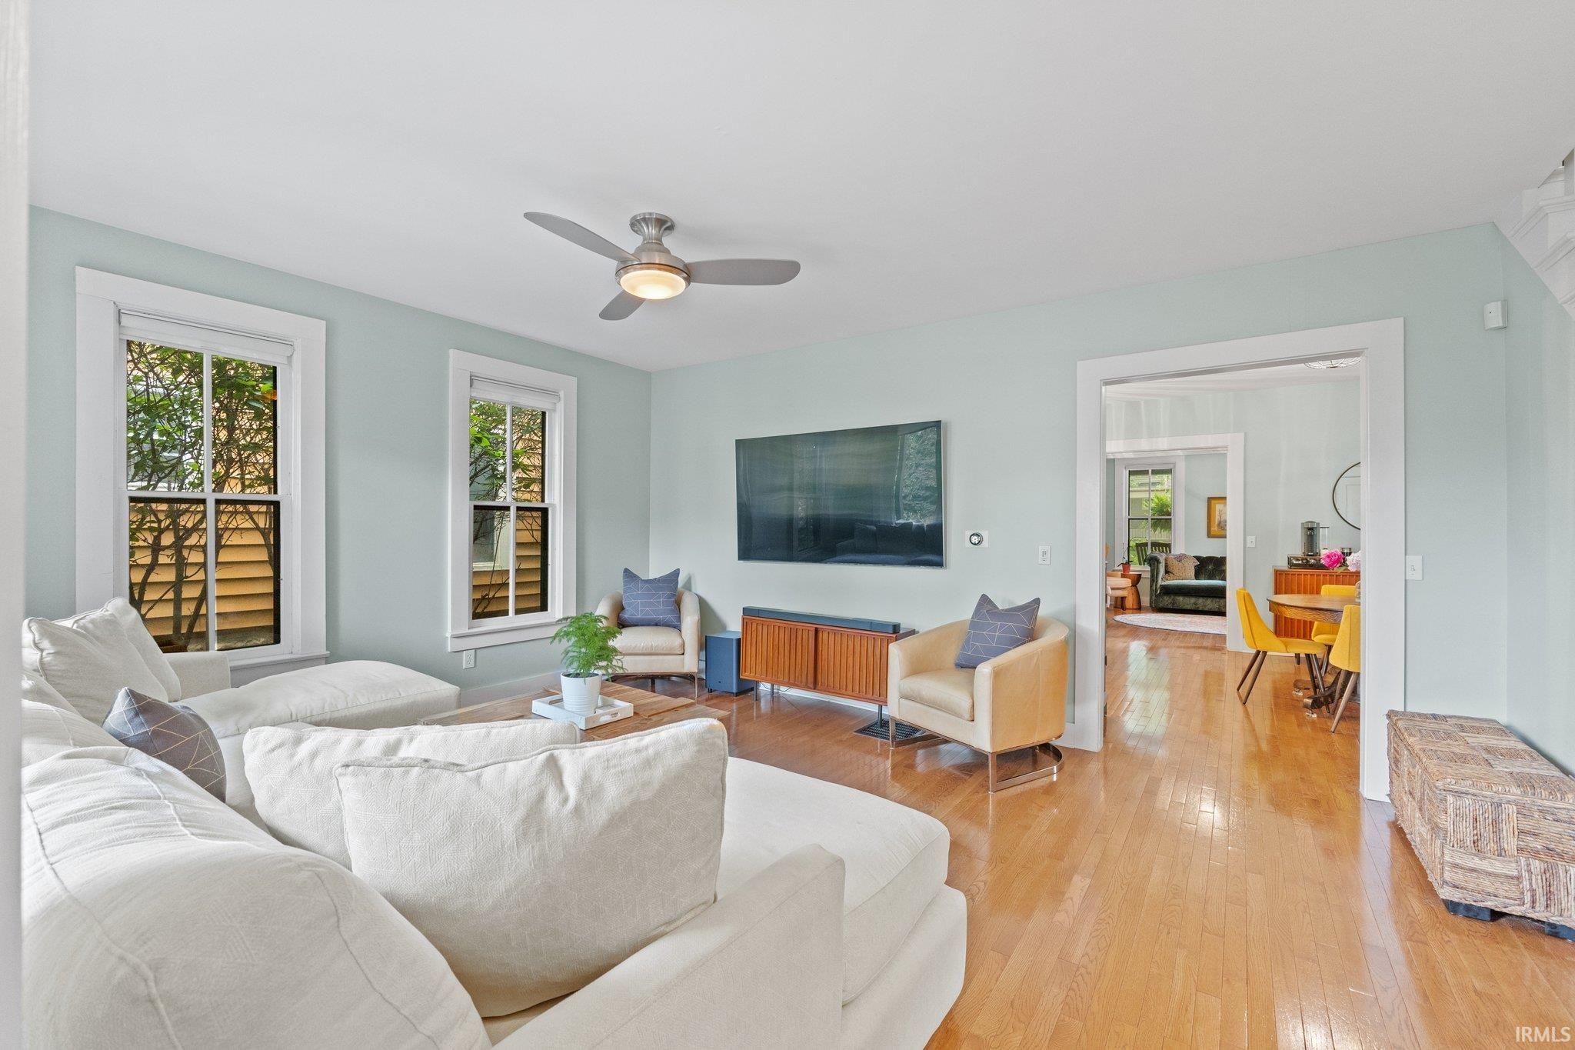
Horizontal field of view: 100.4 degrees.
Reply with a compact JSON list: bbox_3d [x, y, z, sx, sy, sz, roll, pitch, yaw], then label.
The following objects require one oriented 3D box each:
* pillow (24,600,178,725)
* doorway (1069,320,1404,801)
[{"bbox_3d":[-2.647,0.579,2.561,0.230,0.470,0.530,-22,10,-26],"label":"pillow"},{"bbox_3d":[2.357,0.179,3.563,1.440,2.310,0.140,0,0,33],"label":"doorway"}]

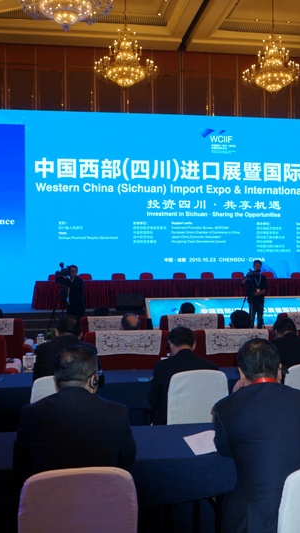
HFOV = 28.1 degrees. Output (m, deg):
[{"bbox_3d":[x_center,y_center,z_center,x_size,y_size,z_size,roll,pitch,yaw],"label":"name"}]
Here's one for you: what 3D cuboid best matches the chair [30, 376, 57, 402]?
[{"bbox_3d":[-0.615,1.176,4.217,0.450,0.930,0.550,0,1,-9],"label":"chair"}]

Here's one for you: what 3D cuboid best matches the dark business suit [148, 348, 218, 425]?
[{"bbox_3d":[0.250,0.901,4.570,0.520,0.640,0.450,0,0,-9],"label":"dark business suit"}]

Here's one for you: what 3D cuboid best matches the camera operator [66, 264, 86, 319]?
[{"bbox_3d":[-1.380,0.785,11.200,0.500,1.660,0.520,-1,1,-37],"label":"camera operator"}]

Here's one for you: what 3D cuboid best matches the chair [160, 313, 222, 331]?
[{"bbox_3d":[0.447,1.092,7.575,0.770,1.020,0.780,0,1,-9],"label":"chair"}]

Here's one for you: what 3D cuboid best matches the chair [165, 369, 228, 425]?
[{"bbox_3d":[0.285,1.170,4.367,0.450,0.930,0.550,0,1,-10],"label":"chair"}]

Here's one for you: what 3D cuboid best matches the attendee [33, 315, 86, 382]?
[{"bbox_3d":[-0.631,0.989,4.466,0.530,1.300,0.850,0,1,-9],"label":"attendee"}]

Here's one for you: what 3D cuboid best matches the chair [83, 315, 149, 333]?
[{"bbox_3d":[-0.494,1.095,7.753,0.900,1.020,0.800,0,1,-9],"label":"chair"}]

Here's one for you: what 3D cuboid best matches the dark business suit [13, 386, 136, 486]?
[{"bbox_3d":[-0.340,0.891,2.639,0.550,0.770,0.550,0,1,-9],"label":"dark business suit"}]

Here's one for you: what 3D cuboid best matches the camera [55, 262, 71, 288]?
[{"bbox_3d":[-1.546,0.138,10.600,0.230,0.430,0.420,0,1,40],"label":"camera"}]

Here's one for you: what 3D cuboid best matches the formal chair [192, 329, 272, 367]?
[{"bbox_3d":[0.762,1.103,6.293,0.900,1.020,0.800,0,1,-9],"label":"formal chair"}]

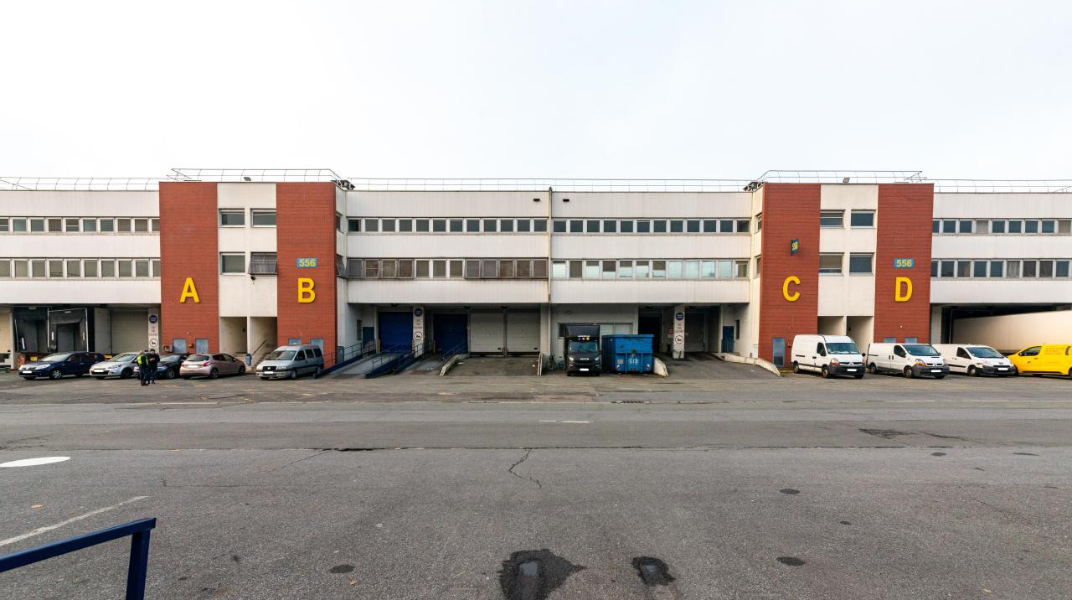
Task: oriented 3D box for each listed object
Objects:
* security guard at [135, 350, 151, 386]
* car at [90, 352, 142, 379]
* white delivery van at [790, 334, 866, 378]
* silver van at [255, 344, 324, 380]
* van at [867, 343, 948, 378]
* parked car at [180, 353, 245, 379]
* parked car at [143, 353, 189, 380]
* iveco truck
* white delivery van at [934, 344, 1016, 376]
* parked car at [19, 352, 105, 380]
[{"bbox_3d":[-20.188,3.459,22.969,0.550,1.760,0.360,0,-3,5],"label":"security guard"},{"bbox_3d":[-25.163,4.023,27.738,1.722,1.492,4.035,0,-3,-5],"label":"car"},{"bbox_3d":[18.042,3.452,27.968,2.000,2.502,5.427,0,-3,8],"label":"white delivery van"},{"bbox_3d":[-14.860,3.736,27.310,1.826,1.957,4.480,0,-3,2],"label":"silver van"},{"bbox_3d":[22.858,3.697,27.741,1.900,1.960,4.779,0,-3,7],"label":"van"},{"bbox_3d":[-19.940,4.028,27.770,1.748,1.467,3.979,0,-3,-4],"label":"parked car"},{"bbox_3d":[-22.637,4.059,27.726,1.743,1.408,4.382,1,-3,-7],"label":"parked car"},{"bbox_3d":[3.019,3.301,29.829,2.170,3.170,6.200,0,-3,3],"label":"iveco truck"},{"bbox_3d":[27.442,3.762,28.338,1.864,1.908,4.731,0,-3,10],"label":"white delivery van"},{"bbox_3d":[-29.259,4.004,27.724,1.736,1.542,4.098,0,-3,-4],"label":"parked car"}]

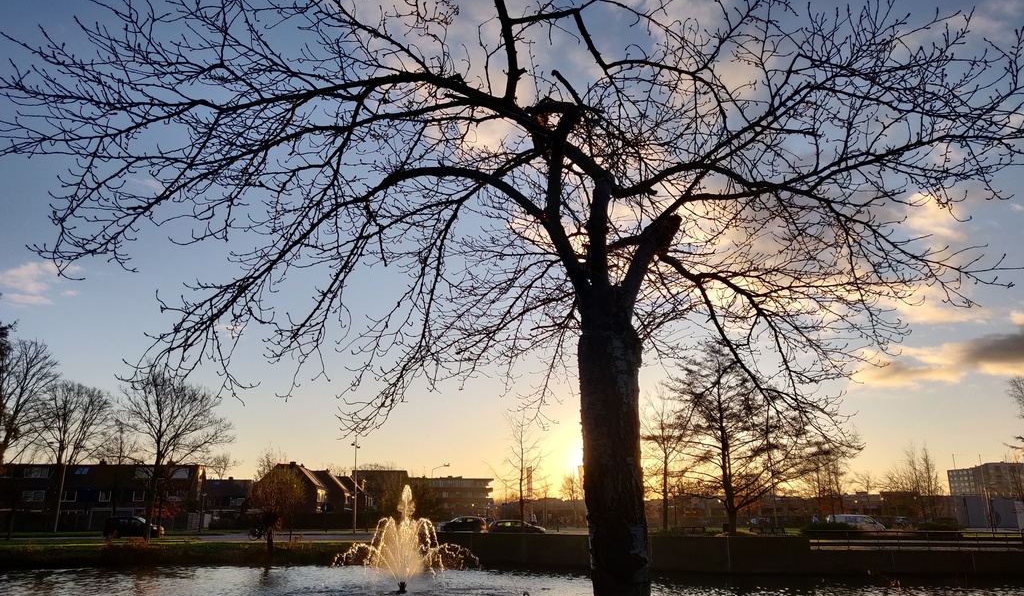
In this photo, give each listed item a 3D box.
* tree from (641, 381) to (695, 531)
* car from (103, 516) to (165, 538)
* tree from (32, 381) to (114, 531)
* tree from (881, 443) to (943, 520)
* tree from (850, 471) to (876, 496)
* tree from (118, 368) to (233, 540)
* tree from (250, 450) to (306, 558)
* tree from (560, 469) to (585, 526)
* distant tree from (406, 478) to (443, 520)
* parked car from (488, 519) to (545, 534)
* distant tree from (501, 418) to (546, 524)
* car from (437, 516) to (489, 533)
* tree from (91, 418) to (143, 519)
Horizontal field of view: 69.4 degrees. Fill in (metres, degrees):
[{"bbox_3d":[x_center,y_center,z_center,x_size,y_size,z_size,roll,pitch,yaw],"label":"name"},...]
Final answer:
[{"bbox_3d":[12.896,13.160,61.768,4.670,11.950,4.580,0,-16,0],"label":"tree"},{"bbox_3d":[-29.576,17.946,57.786,4.050,1.560,1.750,0,-16,0],"label":"car"},{"bbox_3d":[-42.539,15.123,71.633,7.600,14.390,7.600,0,-16,0],"label":"tree"},{"bbox_3d":[54.683,25.117,100.991,8.190,10.610,8.030,0,-16,0],"label":"tree"},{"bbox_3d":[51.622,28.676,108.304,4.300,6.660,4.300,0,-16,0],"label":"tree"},{"bbox_3d":[-24.845,11.382,54.495,8.200,12.540,8.200,0,-16,0],"label":"tree"},{"bbox_3d":[-14.877,12.983,46.732,3.540,6.570,3.470,0,-16,0],"label":"tree"},{"bbox_3d":[7.343,24.362,89.763,3.160,6.680,3.090,0,-16,0],"label":"tree"},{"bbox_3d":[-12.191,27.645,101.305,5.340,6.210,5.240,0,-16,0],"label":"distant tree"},{"bbox_3d":[0.354,18.272,58.212,4.350,1.450,1.780,0,-16,0],"label":"parked car"},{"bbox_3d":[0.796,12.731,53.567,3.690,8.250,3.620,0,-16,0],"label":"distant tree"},{"bbox_3d":[-4.287,19.689,64.049,4.050,1.500,1.750,-1,-16,2],"label":"car"},{"bbox_3d":[-39.077,17.191,73.095,5.140,10.500,5.040,0,-16,0],"label":"tree"}]

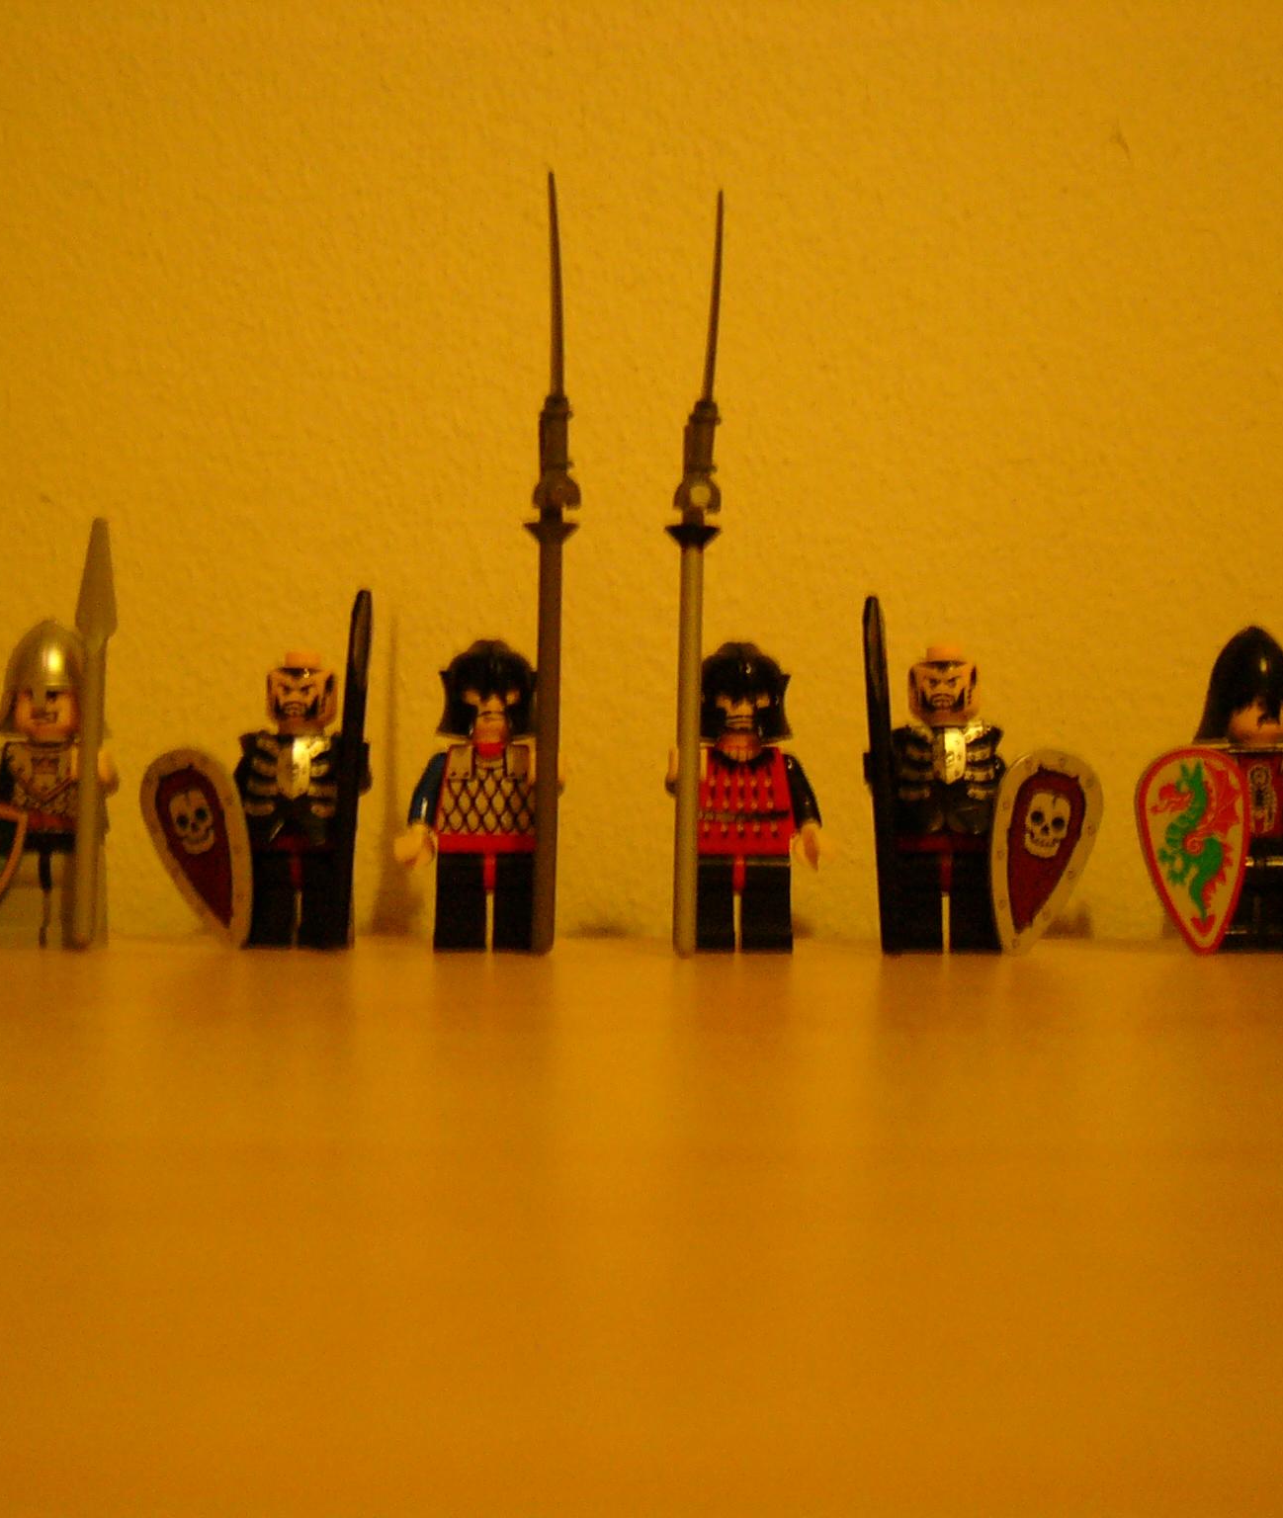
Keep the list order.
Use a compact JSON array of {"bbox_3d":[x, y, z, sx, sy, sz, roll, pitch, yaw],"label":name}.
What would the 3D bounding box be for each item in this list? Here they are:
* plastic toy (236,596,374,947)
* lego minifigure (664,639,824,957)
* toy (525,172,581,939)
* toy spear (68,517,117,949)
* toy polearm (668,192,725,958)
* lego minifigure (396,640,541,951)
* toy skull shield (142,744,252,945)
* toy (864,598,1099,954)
[{"bbox_3d":[-0.046,0.002,0.279,0.020,0.048,0.019,0,0,0],"label":"plastic toy"},{"bbox_3d":[0.015,0.005,0.287,0.022,0.044,0.021,0,0,1],"label":"lego minifigure"},{"bbox_3d":[-0.012,-0.026,0.274,0.007,0.104,0.007,1,0,0],"label":"toy"},{"bbox_3d":[-0.077,-0.004,0.287,0.006,0.060,0.005,2,-3,0],"label":"toy spear"},{"bbox_3d":[0.008,-0.026,0.287,0.008,0.107,0.008,2,-3,0],"label":"toy polearm"},{"bbox_3d":[-0.022,0.005,0.281,0.022,0.043,0.018,0,0,0],"label":"lego minifigure"},{"bbox_3d":[-0.059,0.013,0.277,0.015,0.028,0.006,-16,0,12],"label":"toy skull shield"},{"bbox_3d":[0.047,0.003,0.287,0.033,0.050,0.022,0,0,1],"label":"toy"}]

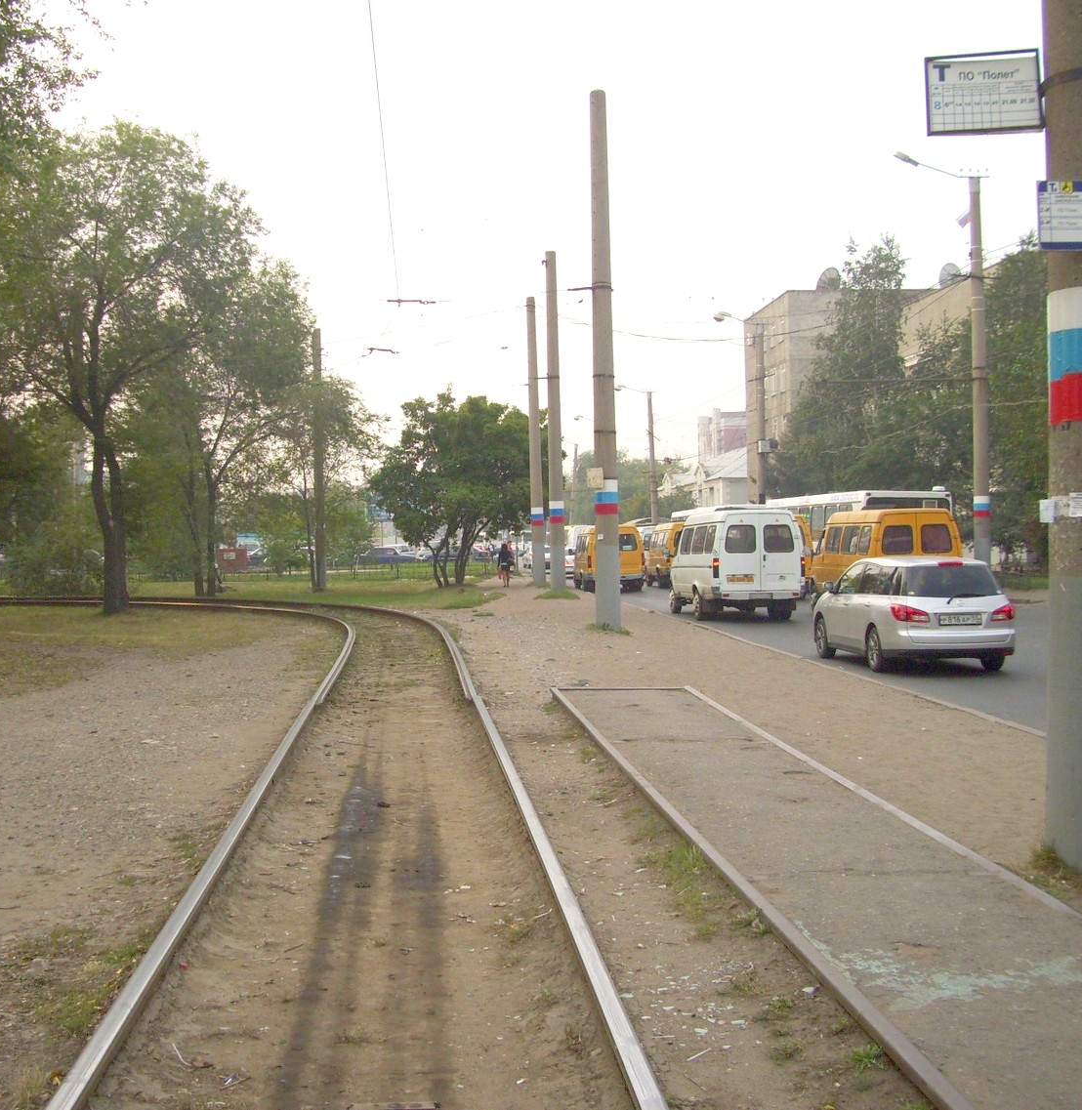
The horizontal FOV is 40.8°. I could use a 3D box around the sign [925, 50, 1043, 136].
[{"bbox_3d":[2.023,-2.116,6.650,0.515,0.375,0.030,-2,0,10],"label":"sign"}]

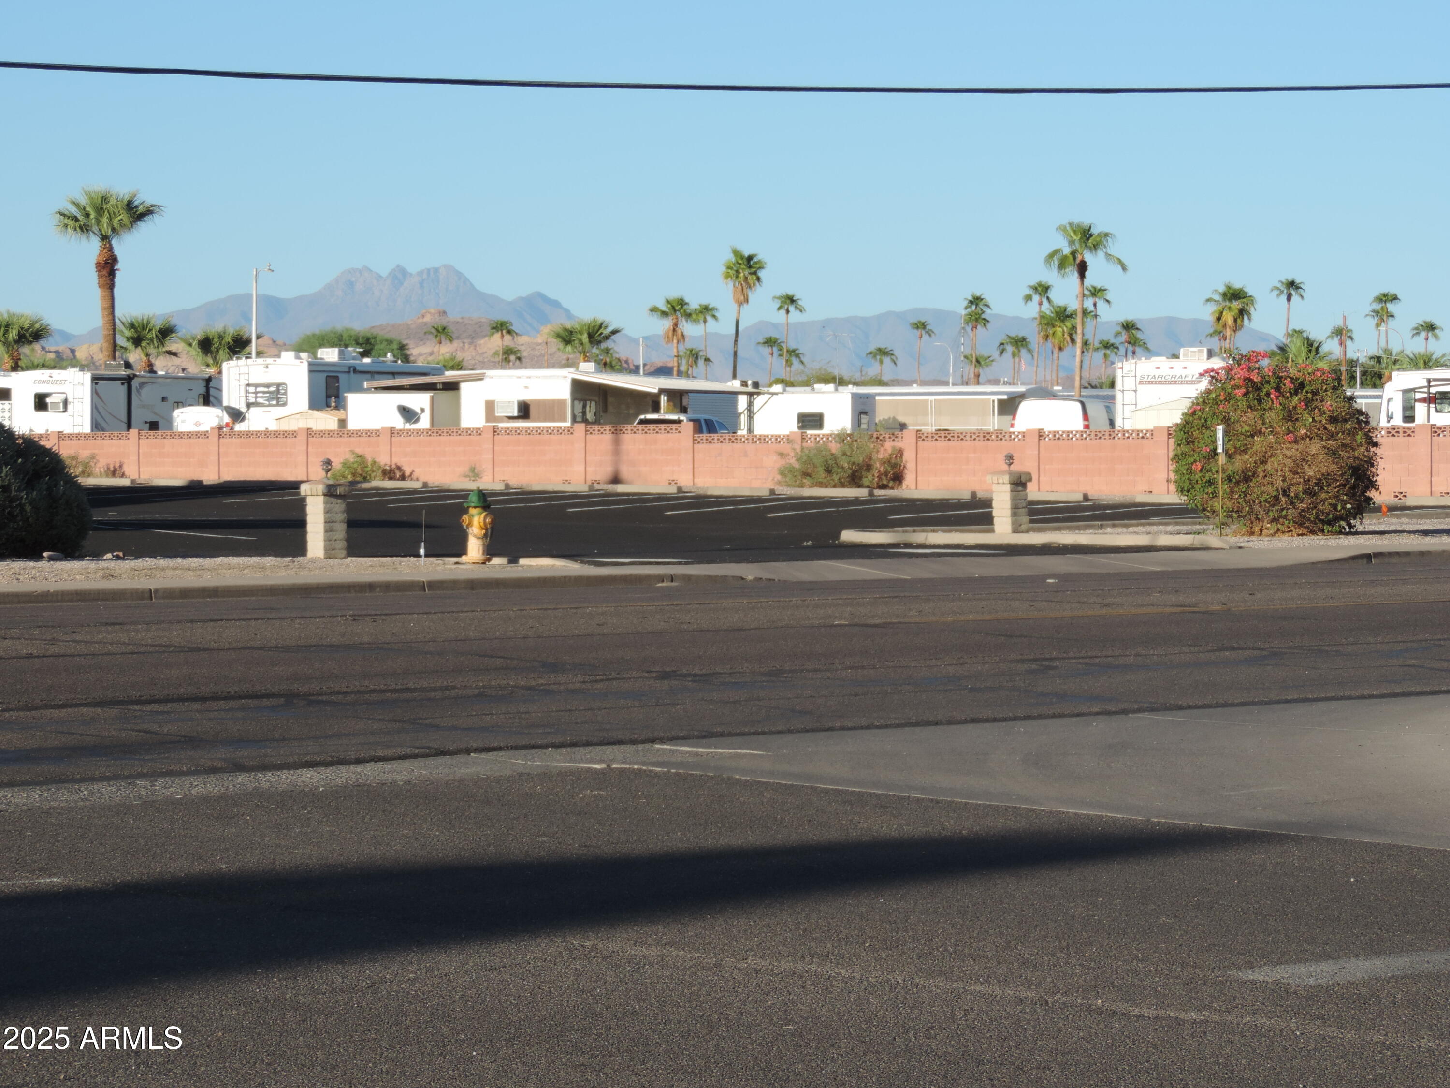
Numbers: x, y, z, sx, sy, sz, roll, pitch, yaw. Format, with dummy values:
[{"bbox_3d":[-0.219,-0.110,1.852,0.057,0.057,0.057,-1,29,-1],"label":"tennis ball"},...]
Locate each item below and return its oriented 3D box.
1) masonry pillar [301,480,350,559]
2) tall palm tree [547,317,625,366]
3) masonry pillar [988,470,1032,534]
[{"bbox_3d":[-4.416,-0.273,48.600,0.390,0.860,0.390,-1,1,-37],"label":"masonry pillar"},{"bbox_3d":[-5.519,-5.901,174.929,2.975,6.260,2.975,0,1,0],"label":"tall palm tree"},{"bbox_3d":[3.453,-0.500,53.200,0.400,0.770,0.400,-1,1,-43],"label":"masonry pillar"}]

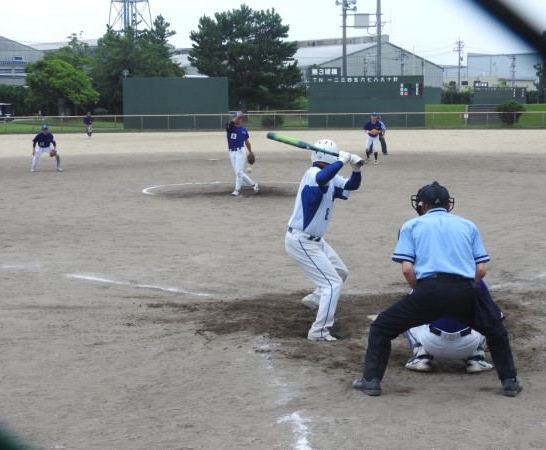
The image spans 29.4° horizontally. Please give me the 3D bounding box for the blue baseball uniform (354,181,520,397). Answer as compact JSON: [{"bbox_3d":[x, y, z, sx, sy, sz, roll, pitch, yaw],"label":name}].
[{"bbox_3d":[1.002,0.365,6.450,0.980,1.260,0.720,-1,6,-3],"label":"blue baseball uniform"}]

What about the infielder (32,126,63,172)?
[{"bbox_3d":[-6.584,-2.240,30.300,0.900,1.380,0.600,-2,6,-11],"label":"infielder"}]

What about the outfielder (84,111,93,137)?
[{"bbox_3d":[-12.684,-6.850,71.500,0.600,1.700,0.450,-1,6,-8],"label":"outfielder"}]

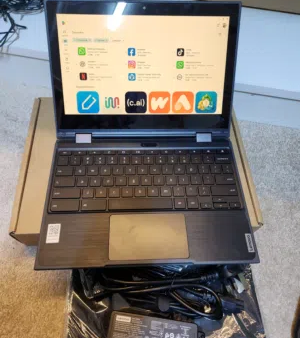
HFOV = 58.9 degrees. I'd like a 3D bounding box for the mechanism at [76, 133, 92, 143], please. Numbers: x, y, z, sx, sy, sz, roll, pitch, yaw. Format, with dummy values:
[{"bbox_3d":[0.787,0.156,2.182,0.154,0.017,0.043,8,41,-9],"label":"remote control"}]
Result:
[{"bbox_3d":[-0.110,-0.050,0.440,0.025,0.011,0.017,-1,95,-3],"label":"mechanism"}]

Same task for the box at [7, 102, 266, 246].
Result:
[{"bbox_3d":[-0.022,-0.006,0.475,0.367,0.072,0.253,-1,62,-4],"label":"box"}]

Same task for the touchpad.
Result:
[{"bbox_3d":[-0.002,0.091,0.362,0.105,0.003,0.062,-1,60,-3],"label":"touchpad"}]

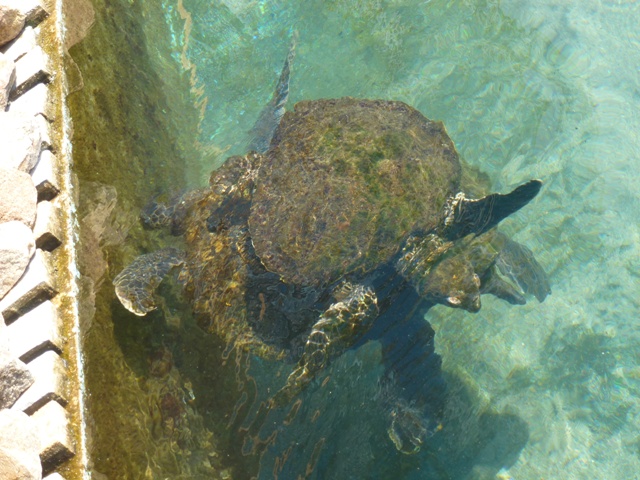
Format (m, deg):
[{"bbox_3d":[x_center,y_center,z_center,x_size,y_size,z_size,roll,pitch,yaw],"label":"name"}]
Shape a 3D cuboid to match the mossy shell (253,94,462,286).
[{"bbox_3d":[0.067,-0.209,5.147,0.755,0.310,0.950,-41,34,1],"label":"mossy shell"}]

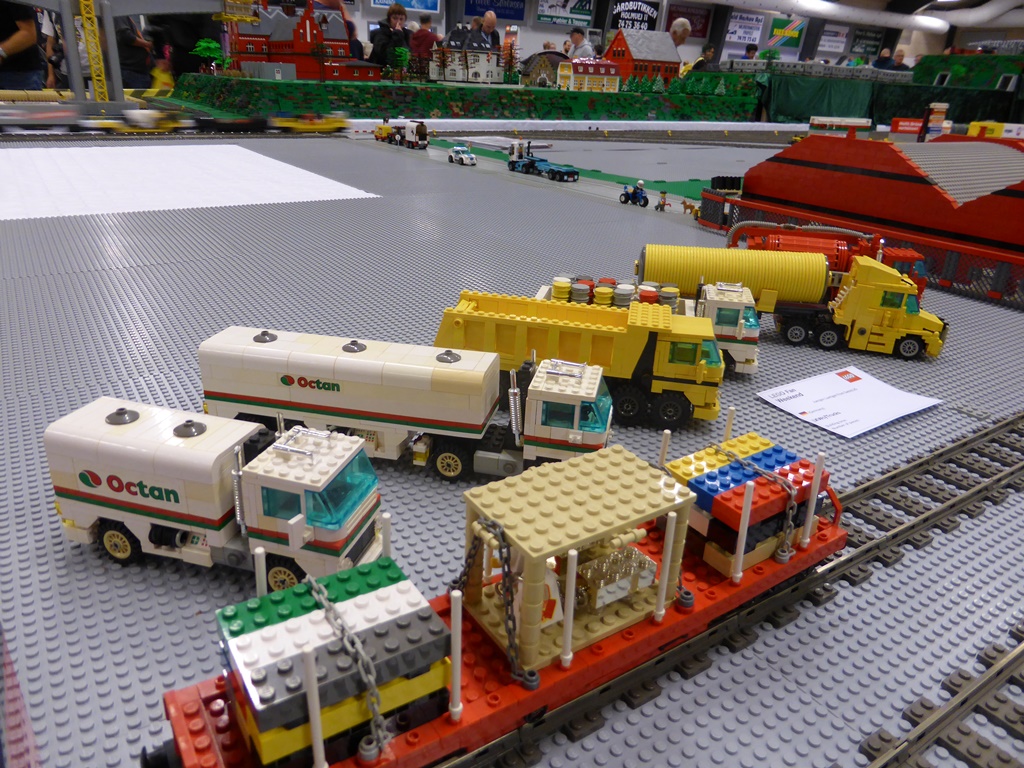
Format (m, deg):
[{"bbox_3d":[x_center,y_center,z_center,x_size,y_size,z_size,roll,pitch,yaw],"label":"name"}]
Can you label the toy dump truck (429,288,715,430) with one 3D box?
[{"bbox_3d":[0.052,-0.022,0.564,0.217,0.081,0.060,8,24,12],"label":"toy dump truck"}]

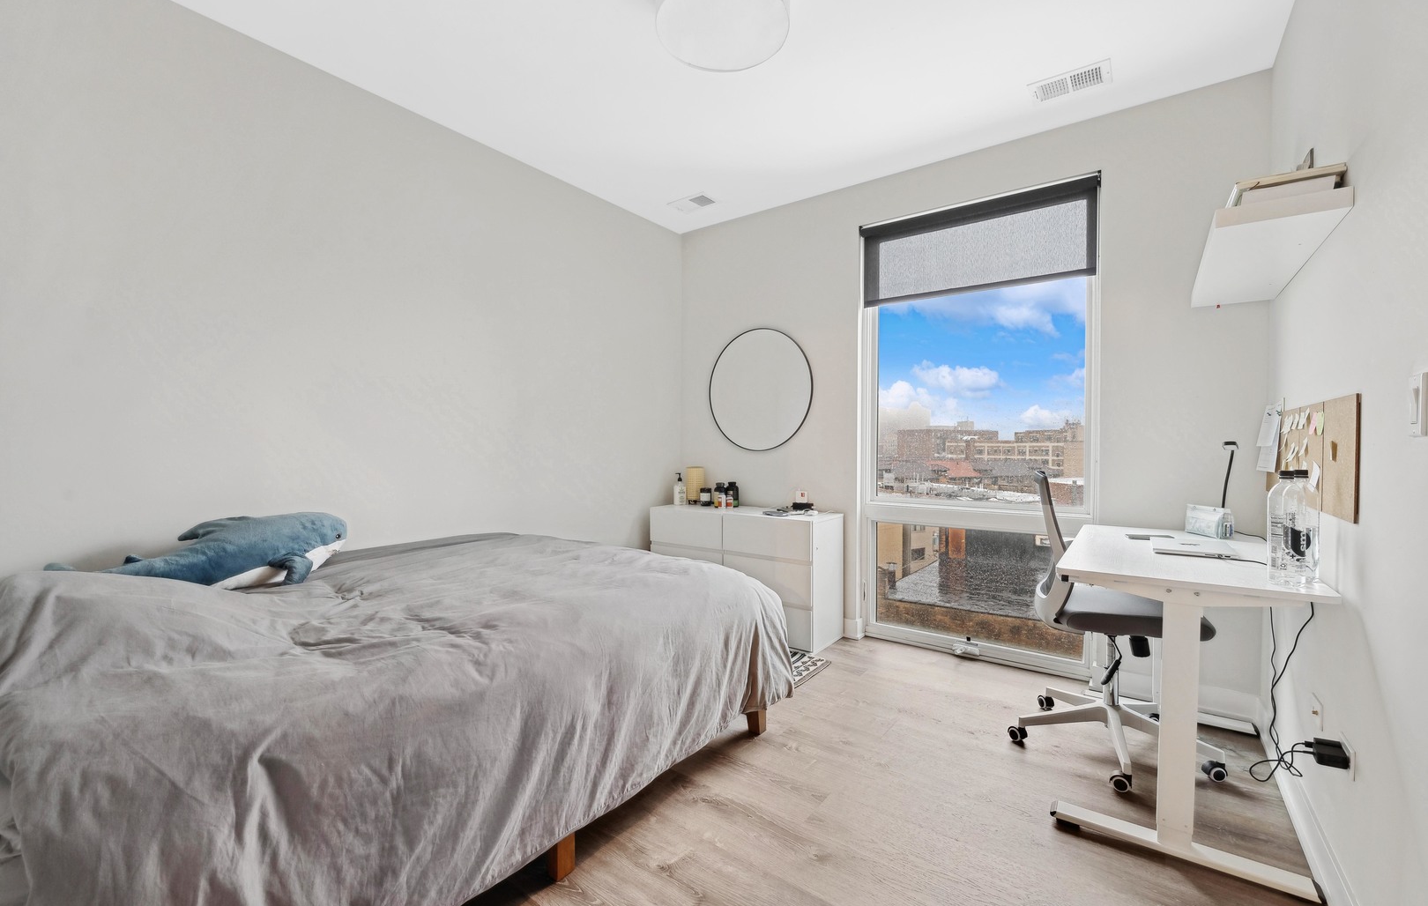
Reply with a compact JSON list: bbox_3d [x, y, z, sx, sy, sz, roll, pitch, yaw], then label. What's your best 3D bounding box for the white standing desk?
[{"bbox_3d":[1.639,0.743,1.983,0.600,0.793,1.150,1,1,38],"label":"white standing desk"}]

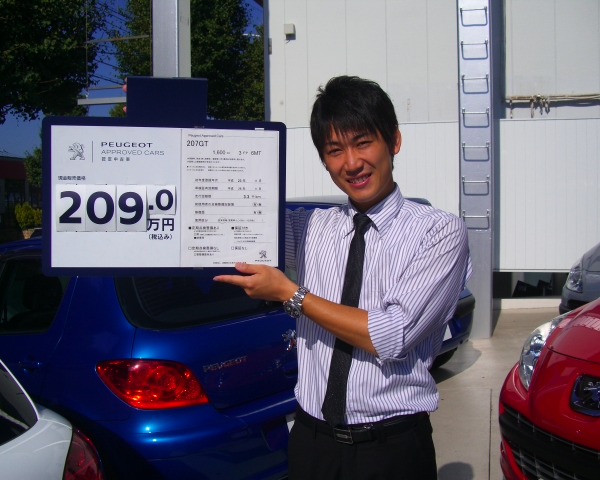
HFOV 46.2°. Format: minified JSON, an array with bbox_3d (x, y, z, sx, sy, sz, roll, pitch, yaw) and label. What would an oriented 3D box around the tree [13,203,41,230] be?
[{"bbox_3d":[-10.587,-0.920,27.500,1.150,1.100,1.100,-2,4,-21],"label":"tree"}]

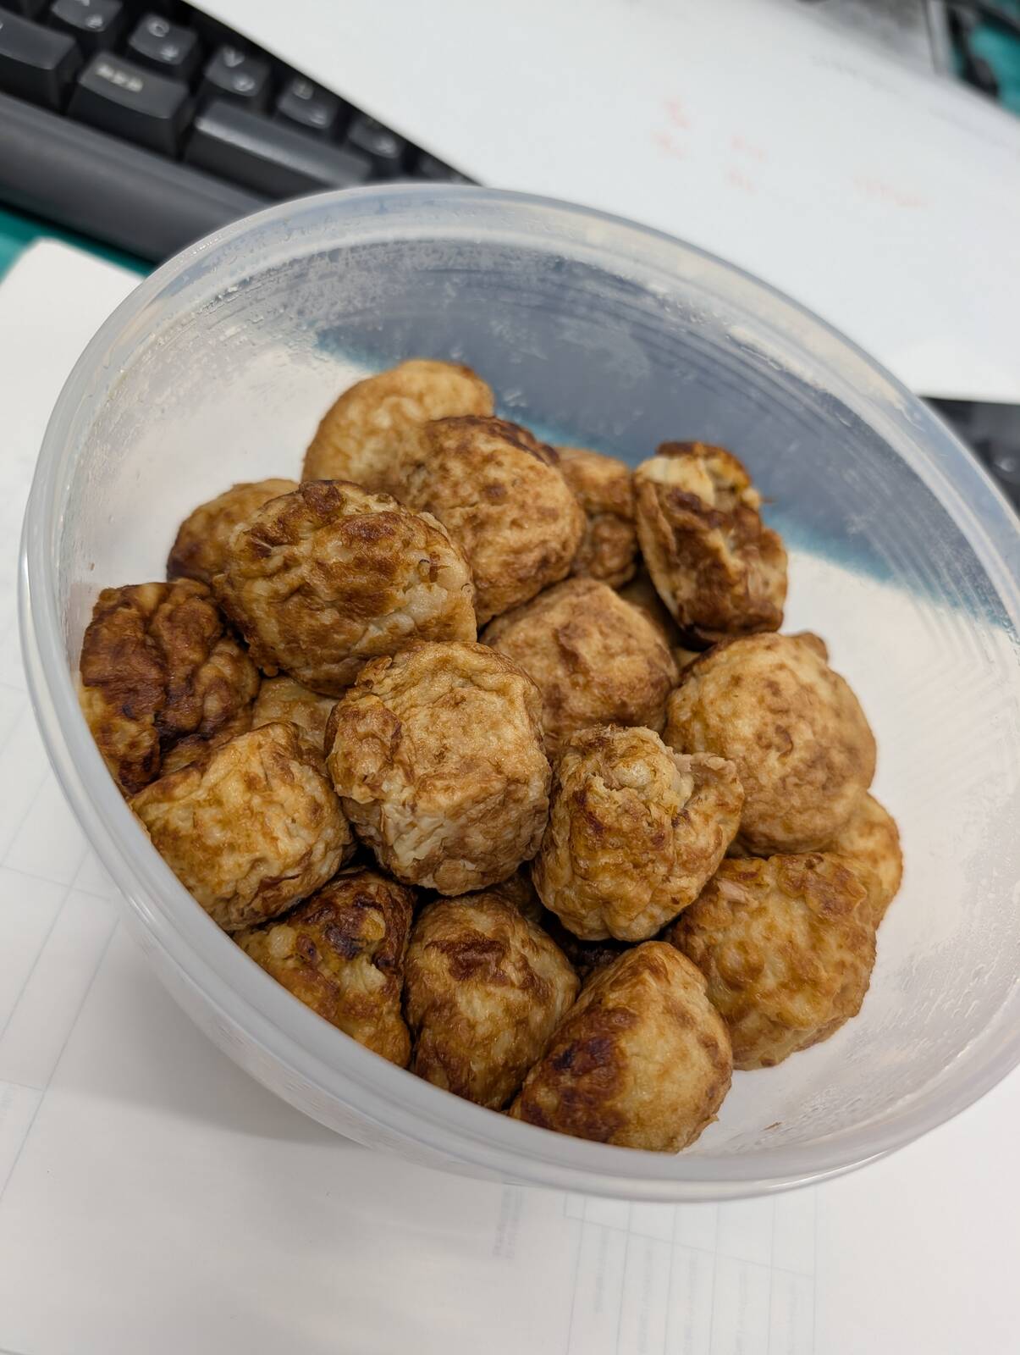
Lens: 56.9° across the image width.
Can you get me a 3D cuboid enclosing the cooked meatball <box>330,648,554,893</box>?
[{"bbox_3d":[-0.011,0.013,0.140,0.034,0.035,0.035,9,59,-15],"label":"cooked meatball"}]

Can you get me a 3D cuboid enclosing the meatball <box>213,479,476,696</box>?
[{"bbox_3d":[-0.026,-0.014,0.149,0.040,0.034,0.035,36,55,2],"label":"meatball"}]

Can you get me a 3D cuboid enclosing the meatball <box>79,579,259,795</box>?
[{"bbox_3d":[-0.056,0.002,0.154,0.033,0.034,0.035,9,59,-16],"label":"meatball"}]

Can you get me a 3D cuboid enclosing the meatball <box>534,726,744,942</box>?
[{"bbox_3d":[0.021,0.026,0.157,0.036,0.036,0.036,9,59,-16],"label":"meatball"}]

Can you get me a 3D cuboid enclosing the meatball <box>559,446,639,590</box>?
[{"bbox_3d":[0.014,-0.030,0.177,0.031,0.030,0.031,0,60,-21],"label":"meatball"}]

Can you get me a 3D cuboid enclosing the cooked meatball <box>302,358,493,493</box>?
[{"bbox_3d":[-0.020,-0.042,0.169,0.035,0.031,0.032,0,60,-21],"label":"cooked meatball"}]

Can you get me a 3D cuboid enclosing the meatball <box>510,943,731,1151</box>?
[{"bbox_3d":[0.018,0.057,0.146,0.035,0.035,0.034,9,59,-15],"label":"meatball"}]

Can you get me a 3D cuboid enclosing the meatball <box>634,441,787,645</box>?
[{"bbox_3d":[0.039,-0.026,0.185,0.032,0.036,0.034,36,55,2],"label":"meatball"}]

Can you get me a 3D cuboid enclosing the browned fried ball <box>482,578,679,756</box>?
[{"bbox_3d":[0.013,-0.001,0.167,0.036,0.034,0.035,0,62,-20],"label":"browned fried ball"}]

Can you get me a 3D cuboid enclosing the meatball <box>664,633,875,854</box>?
[{"bbox_3d":[0.040,0.010,0.146,0.033,0.032,0.034,0,60,-21],"label":"meatball"}]

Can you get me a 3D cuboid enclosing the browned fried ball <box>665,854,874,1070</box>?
[{"bbox_3d":[0.044,0.048,0.158,0.035,0.034,0.035,9,60,-15],"label":"browned fried ball"}]

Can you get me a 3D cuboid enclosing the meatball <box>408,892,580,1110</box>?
[{"bbox_3d":[-0.003,0.051,0.143,0.029,0.031,0.034,0,60,-21],"label":"meatball"}]

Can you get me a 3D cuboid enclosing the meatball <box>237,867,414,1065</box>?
[{"bbox_3d":[-0.029,0.044,0.144,0.033,0.033,0.032,9,59,-15],"label":"meatball"}]

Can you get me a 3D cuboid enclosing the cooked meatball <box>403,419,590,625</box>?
[{"bbox_3d":[-0.003,-0.025,0.150,0.030,0.031,0.033,0,60,-21],"label":"cooked meatball"}]

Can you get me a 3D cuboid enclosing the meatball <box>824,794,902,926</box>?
[{"bbox_3d":[0.057,0.035,0.181,0.036,0.034,0.036,0,62,-20],"label":"meatball"}]

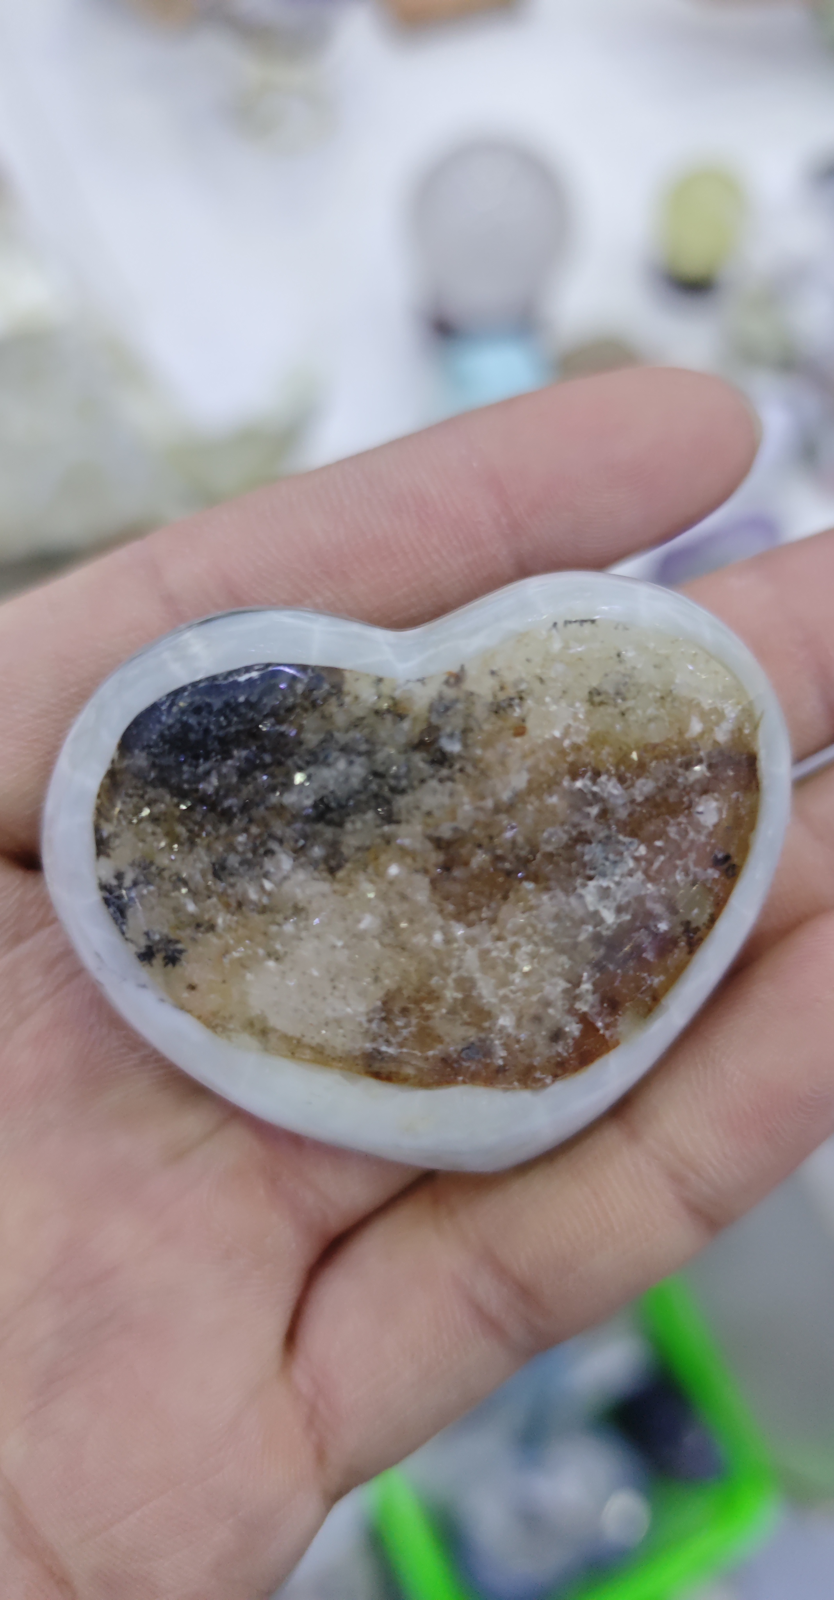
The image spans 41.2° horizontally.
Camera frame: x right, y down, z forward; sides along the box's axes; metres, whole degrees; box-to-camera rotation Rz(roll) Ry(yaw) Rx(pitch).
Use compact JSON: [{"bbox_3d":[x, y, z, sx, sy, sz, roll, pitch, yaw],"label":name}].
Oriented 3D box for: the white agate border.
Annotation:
[{"bbox_3d":[0.001,0.005,0.096,0.063,0.021,0.049,-8,73,-2],"label":"white agate border"}]

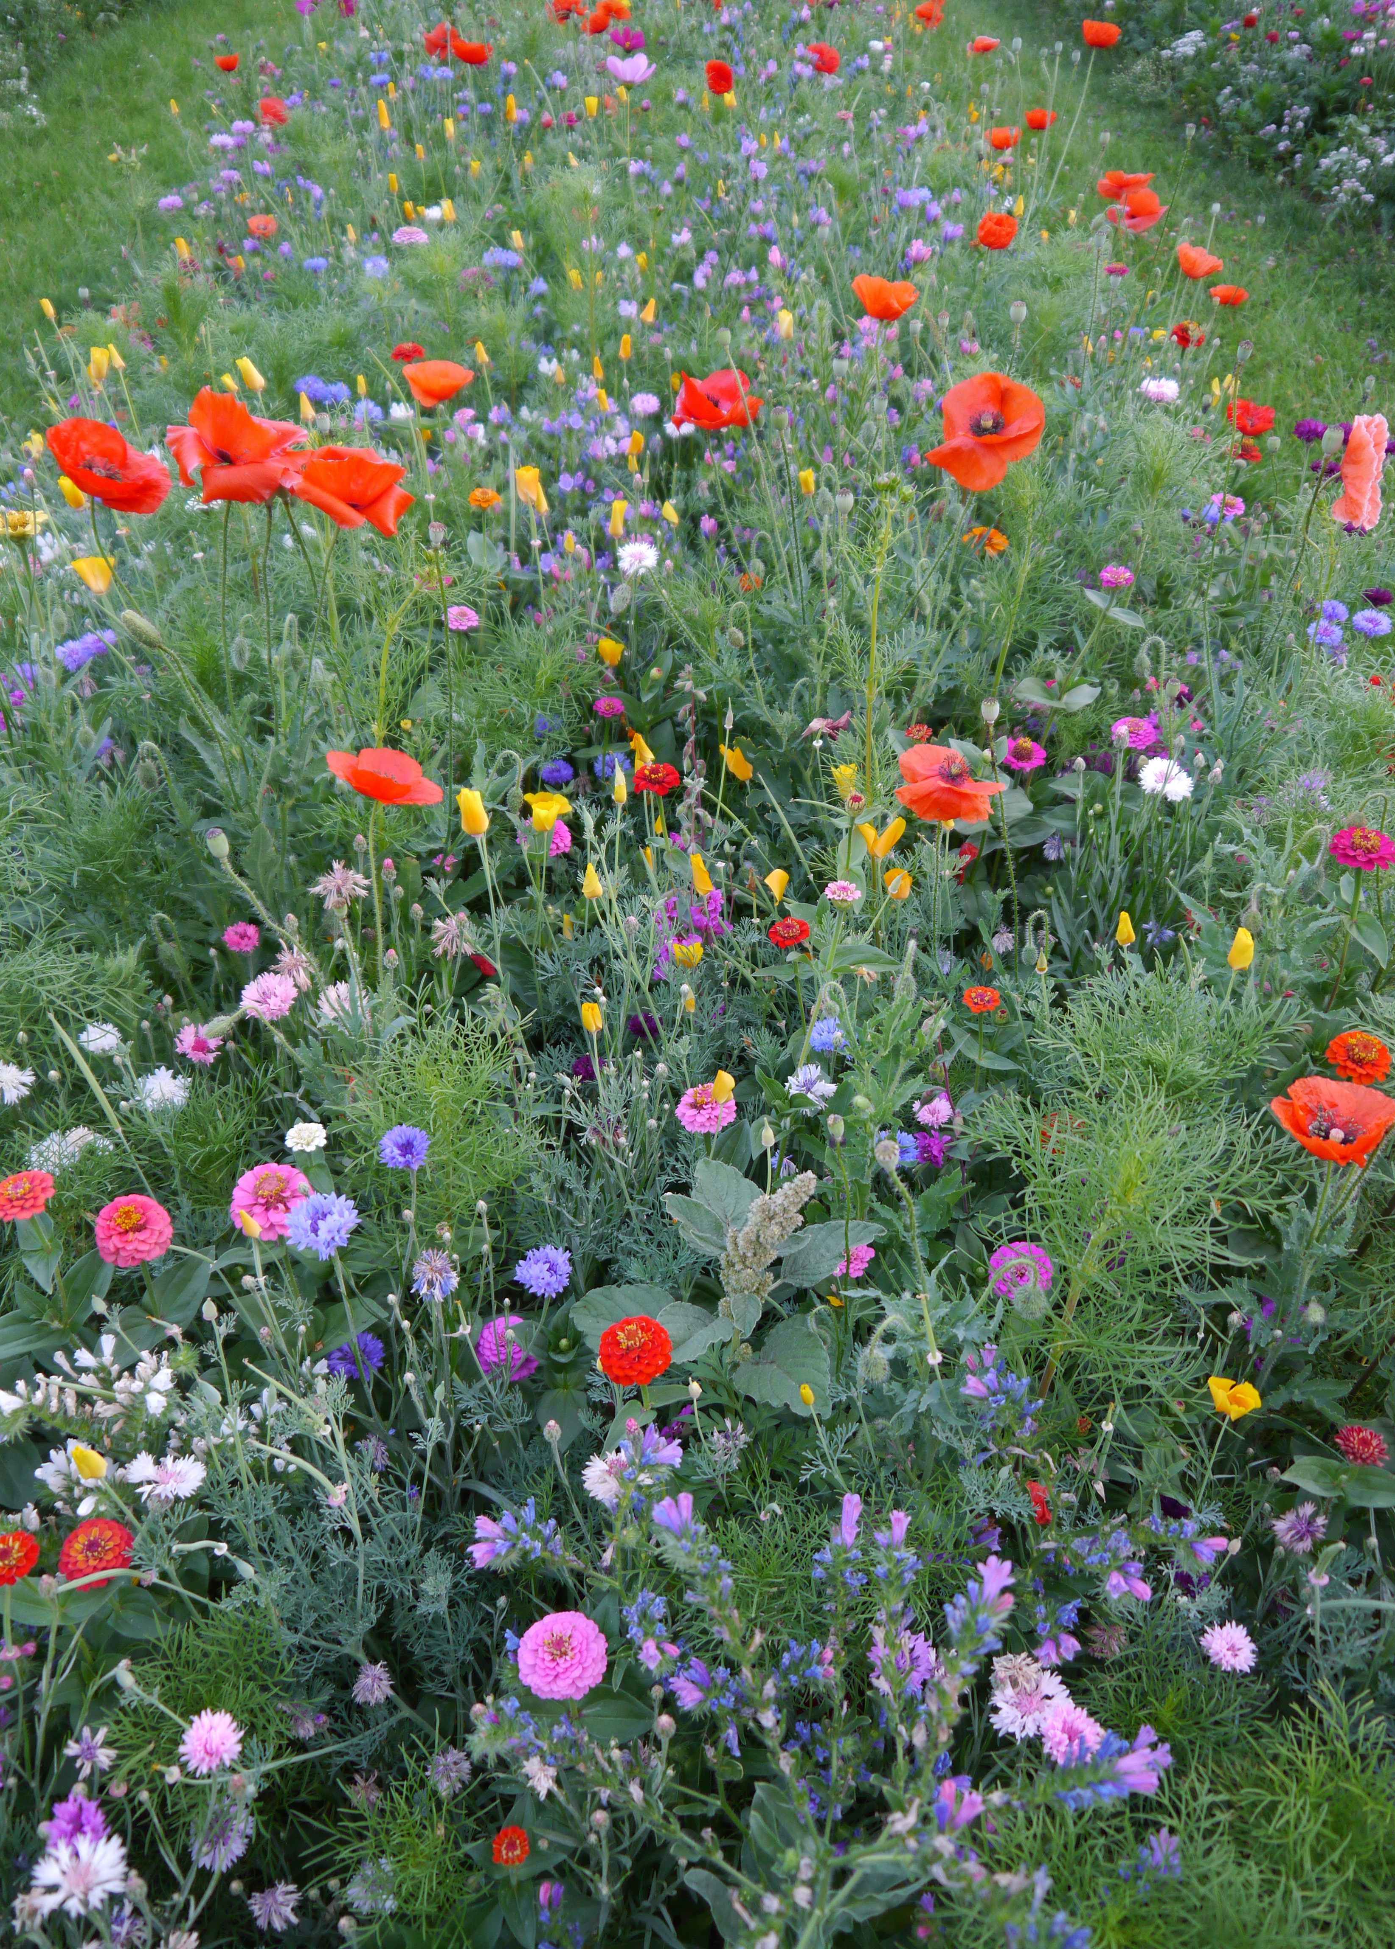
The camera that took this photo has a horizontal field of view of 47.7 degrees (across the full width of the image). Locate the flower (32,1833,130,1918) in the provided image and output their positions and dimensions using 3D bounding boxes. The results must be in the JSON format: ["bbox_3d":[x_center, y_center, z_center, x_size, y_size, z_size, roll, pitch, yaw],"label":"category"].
[{"bbox_3d":[-0.321,0.468,0.820,0.047,0.025,0.045,0,40,0],"label":"flower"}]

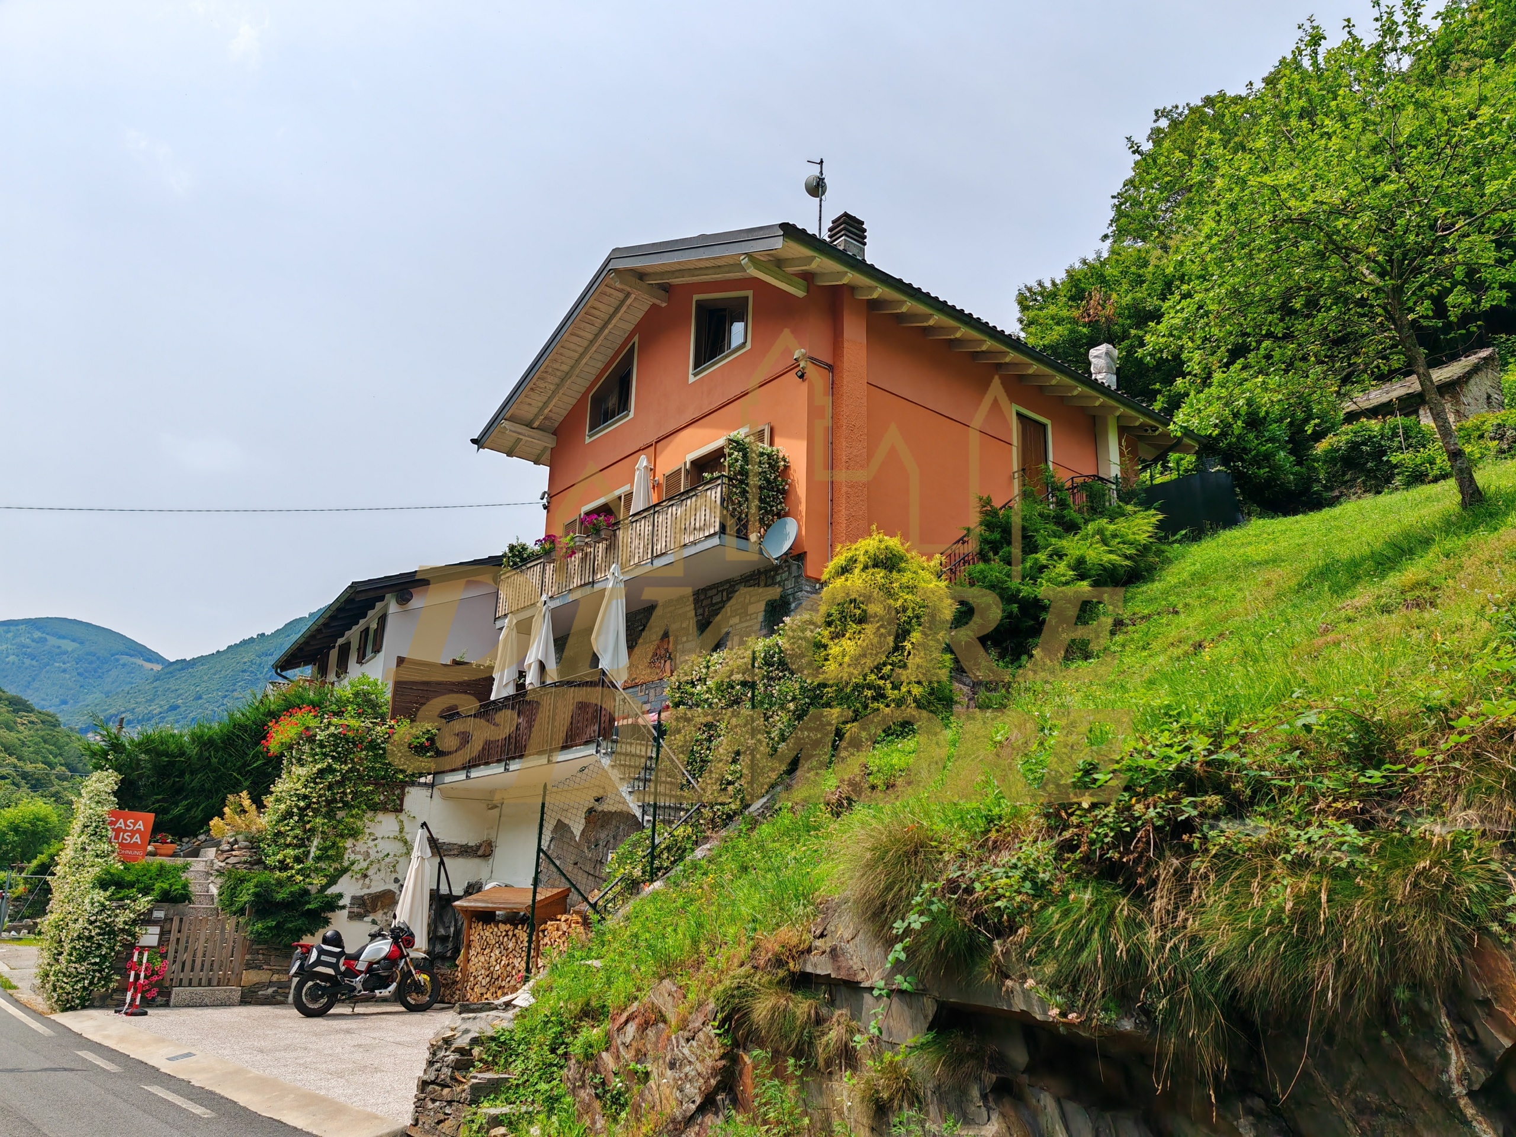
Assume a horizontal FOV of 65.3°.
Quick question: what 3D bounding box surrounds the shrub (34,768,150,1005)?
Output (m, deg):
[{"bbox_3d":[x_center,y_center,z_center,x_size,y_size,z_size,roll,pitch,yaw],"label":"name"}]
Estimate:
[{"bbox_3d":[-9.807,4.776,17.500,1.150,3.300,1.000,10,-19,-25],"label":"shrub"}]

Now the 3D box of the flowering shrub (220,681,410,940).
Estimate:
[{"bbox_3d":[-7.522,4.157,20.000,2.800,4.100,1.700,8,-19,-19],"label":"flowering shrub"}]

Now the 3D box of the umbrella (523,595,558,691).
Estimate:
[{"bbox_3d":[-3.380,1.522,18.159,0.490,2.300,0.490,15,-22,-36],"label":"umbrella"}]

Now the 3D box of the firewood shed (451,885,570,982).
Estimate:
[{"bbox_3d":[-4.193,6.510,20.357,1.600,1.850,1.200,-7,-19,25],"label":"firewood shed"}]

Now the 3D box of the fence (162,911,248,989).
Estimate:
[{"bbox_3d":[-8.518,5.886,18.250,1.100,1.060,0.070,10,-19,-25],"label":"fence"}]

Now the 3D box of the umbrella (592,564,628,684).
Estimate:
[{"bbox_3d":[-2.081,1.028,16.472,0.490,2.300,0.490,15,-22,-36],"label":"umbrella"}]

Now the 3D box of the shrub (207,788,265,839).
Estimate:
[{"bbox_3d":[-9.399,4.469,21.400,1.050,0.930,0.900,7,-18,-19],"label":"shrub"}]

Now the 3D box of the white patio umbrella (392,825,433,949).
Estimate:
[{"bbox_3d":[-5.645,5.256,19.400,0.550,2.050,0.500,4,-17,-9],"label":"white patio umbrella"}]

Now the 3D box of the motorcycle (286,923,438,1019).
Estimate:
[{"bbox_3d":[-5.817,6.002,17.803,2.220,1.330,0.950,15,-21,-37],"label":"motorcycle"}]

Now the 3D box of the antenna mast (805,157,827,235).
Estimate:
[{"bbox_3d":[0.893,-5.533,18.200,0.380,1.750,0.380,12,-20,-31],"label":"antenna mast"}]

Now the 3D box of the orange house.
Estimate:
[{"bbox_3d":[1.412,-0.515,22.616,10.510,9.020,9.720,15,-22,-36],"label":"orange house"}]

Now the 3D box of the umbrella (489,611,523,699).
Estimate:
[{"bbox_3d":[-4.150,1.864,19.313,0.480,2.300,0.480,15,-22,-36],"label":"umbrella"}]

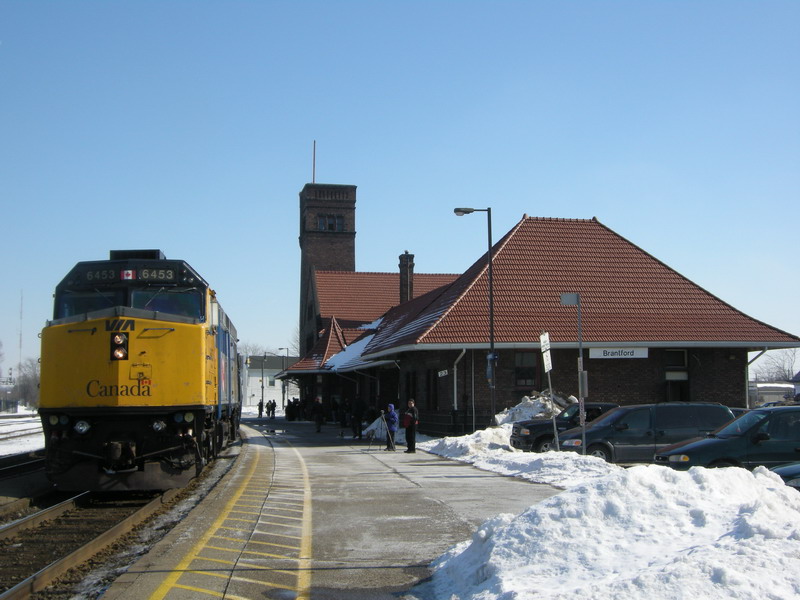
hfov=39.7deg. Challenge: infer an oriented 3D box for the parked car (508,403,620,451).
[{"bbox_3d":[5.980,4.080,34.600,5.050,1.740,1.800,0,-5,-9],"label":"parked car"}]

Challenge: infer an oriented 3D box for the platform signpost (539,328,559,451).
[{"bbox_3d":[3.493,2.318,25.325,0.080,3.380,0.350,-2,13,32],"label":"platform signpost"}]

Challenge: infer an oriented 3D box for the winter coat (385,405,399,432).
[{"bbox_3d":[-0.268,3.867,36.200,0.420,0.930,0.520,1,-5,-17],"label":"winter coat"}]

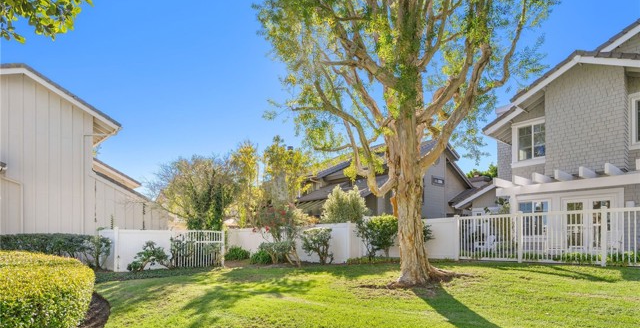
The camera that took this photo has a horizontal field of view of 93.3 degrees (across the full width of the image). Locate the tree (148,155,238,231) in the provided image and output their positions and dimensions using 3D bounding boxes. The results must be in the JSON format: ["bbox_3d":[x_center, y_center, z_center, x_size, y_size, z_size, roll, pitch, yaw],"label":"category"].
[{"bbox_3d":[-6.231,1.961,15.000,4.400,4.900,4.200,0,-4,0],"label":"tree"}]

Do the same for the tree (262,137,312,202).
[{"bbox_3d":[-1.678,1.523,15.600,2.600,5.700,2.500,0,-4,0],"label":"tree"}]

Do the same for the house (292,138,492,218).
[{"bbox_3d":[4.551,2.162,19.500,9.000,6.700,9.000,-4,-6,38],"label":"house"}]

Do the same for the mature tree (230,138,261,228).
[{"bbox_3d":[-3.822,1.616,15.500,1.800,5.600,1.800,0,-4,0],"label":"mature tree"}]

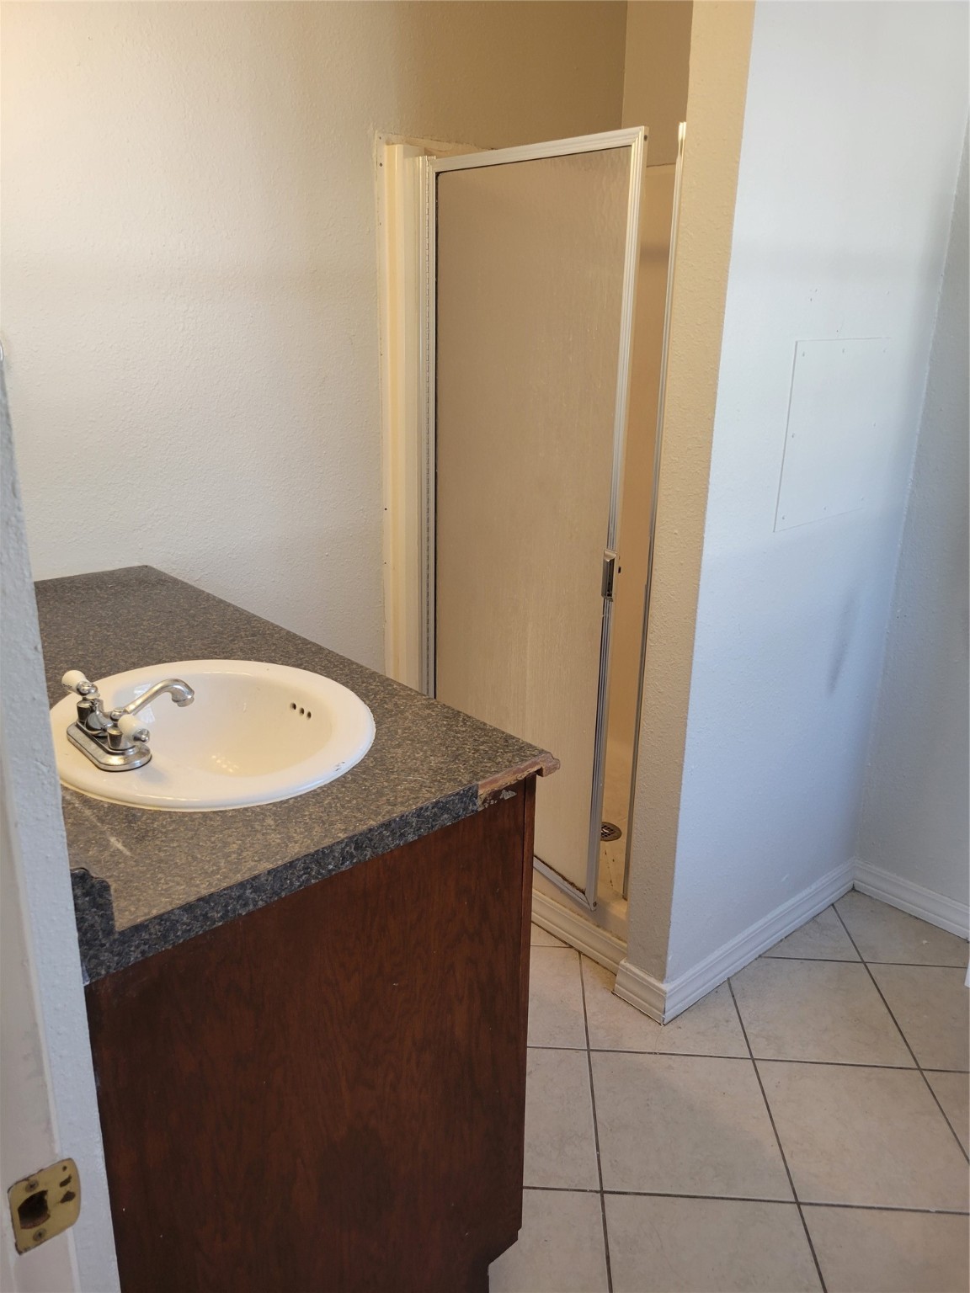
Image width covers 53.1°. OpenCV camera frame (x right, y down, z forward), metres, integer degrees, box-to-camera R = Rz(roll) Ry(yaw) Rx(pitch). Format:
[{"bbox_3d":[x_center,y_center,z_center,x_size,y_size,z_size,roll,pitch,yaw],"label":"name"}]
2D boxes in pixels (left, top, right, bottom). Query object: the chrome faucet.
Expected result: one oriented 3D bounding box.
[{"bbox_3d":[-0.445,0.077,1.246,0.157,0.093,0.196,-15,25,-39],"label":"chrome faucet"}]

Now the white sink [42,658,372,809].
[{"bbox_3d":[-0.379,0.173,1.358,0.415,0.171,0.506,-15,25,-39],"label":"white sink"}]

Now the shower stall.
[{"bbox_3d":[0.346,-0.298,2.479,0.863,1.798,0.906,-15,25,-39],"label":"shower stall"}]

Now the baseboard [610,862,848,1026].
[{"bbox_3d":[0.640,0.661,2.377,0.811,0.109,0.138,-15,25,-39],"label":"baseboard"}]

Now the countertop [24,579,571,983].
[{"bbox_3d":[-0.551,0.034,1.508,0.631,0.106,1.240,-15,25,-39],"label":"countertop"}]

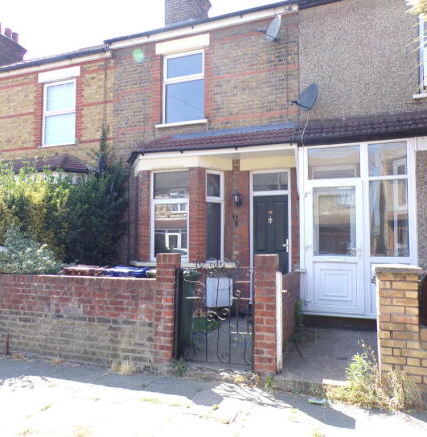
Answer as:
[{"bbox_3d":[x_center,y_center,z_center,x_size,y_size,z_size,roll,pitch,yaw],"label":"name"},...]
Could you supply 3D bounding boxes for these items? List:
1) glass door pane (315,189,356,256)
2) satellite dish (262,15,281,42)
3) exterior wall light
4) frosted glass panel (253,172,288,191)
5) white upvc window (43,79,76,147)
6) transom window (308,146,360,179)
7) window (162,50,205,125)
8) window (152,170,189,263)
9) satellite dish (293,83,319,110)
[{"bbox_3d":[1.848,0.045,6.164,0.622,1.057,0.030,-1,-3,22],"label":"glass door pane"},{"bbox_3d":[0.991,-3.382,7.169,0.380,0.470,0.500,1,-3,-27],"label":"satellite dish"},{"bbox_3d":[0.448,-0.354,7.539,0.150,0.288,0.210,-1,-3,22],"label":"exterior wall light"},{"bbox_3d":[1.064,-0.672,7.483,0.671,0.324,0.030,-1,-3,22],"label":"frosted glass panel"},{"bbox_3d":[-3.573,-2.440,9.481,0.991,1.500,0.090,-1,-3,22],"label":"white upvc window"},{"bbox_3d":[1.848,-0.855,6.204,0.769,0.477,0.030,-1,-3,22],"label":"transom window"},{"bbox_3d":[-0.581,-2.663,8.287,0.951,1.428,0.090,-1,-3,22],"label":"window"},{"bbox_3d":[-0.787,-0.045,7.563,0.819,1.692,0.090,-1,-3,22],"label":"window"},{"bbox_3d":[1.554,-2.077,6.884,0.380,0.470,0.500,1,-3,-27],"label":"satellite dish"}]

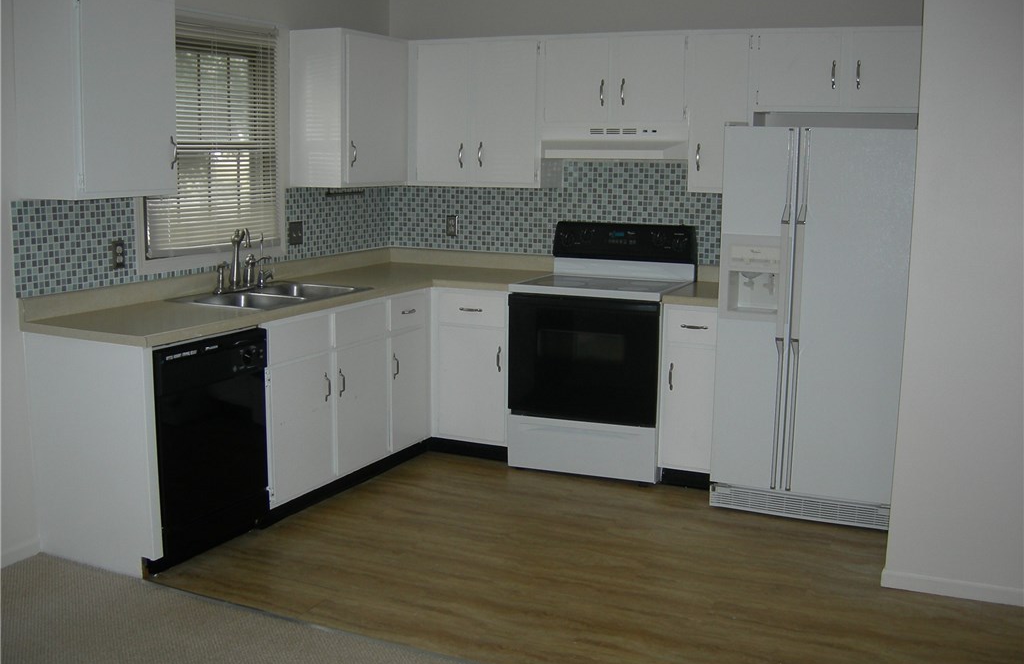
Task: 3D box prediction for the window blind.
[{"bbox_3d":[-1.331,-0.873,4.806,0.045,1.027,0.897,5,11,27],"label":"window blind"}]

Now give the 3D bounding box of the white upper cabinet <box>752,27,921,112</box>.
[{"bbox_3d":[1.499,-1.159,4.722,0.810,0.377,0.330,5,11,27],"label":"white upper cabinet"}]

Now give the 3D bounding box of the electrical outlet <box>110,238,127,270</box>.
[{"bbox_3d":[-1.607,-0.318,4.356,0.012,0.121,0.069,5,11,27],"label":"electrical outlet"}]

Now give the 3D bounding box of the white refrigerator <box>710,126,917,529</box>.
[{"bbox_3d":[1.394,-0.056,4.727,0.810,1.668,0.741,5,10,25],"label":"white refrigerator"}]

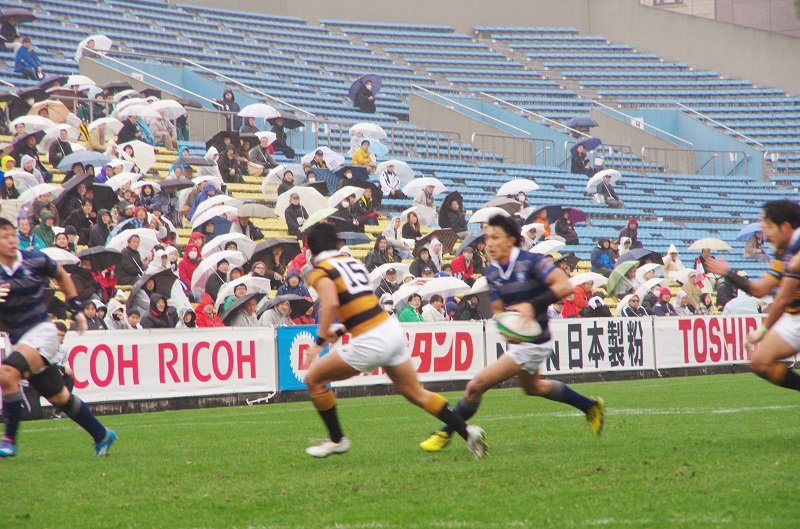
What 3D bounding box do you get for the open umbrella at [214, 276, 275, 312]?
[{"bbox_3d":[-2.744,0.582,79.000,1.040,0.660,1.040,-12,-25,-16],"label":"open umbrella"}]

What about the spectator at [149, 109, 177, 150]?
[{"bbox_3d":[-5.413,-3.046,104.404,0.580,1.200,0.750,-1,-1,-45],"label":"spectator"}]

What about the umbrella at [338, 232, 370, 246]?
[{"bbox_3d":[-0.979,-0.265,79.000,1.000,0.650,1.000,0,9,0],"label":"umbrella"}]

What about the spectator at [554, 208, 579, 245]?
[{"bbox_3d":[4.133,-0.704,107.875,0.750,1.250,0.520,-1,-1,42],"label":"spectator"}]

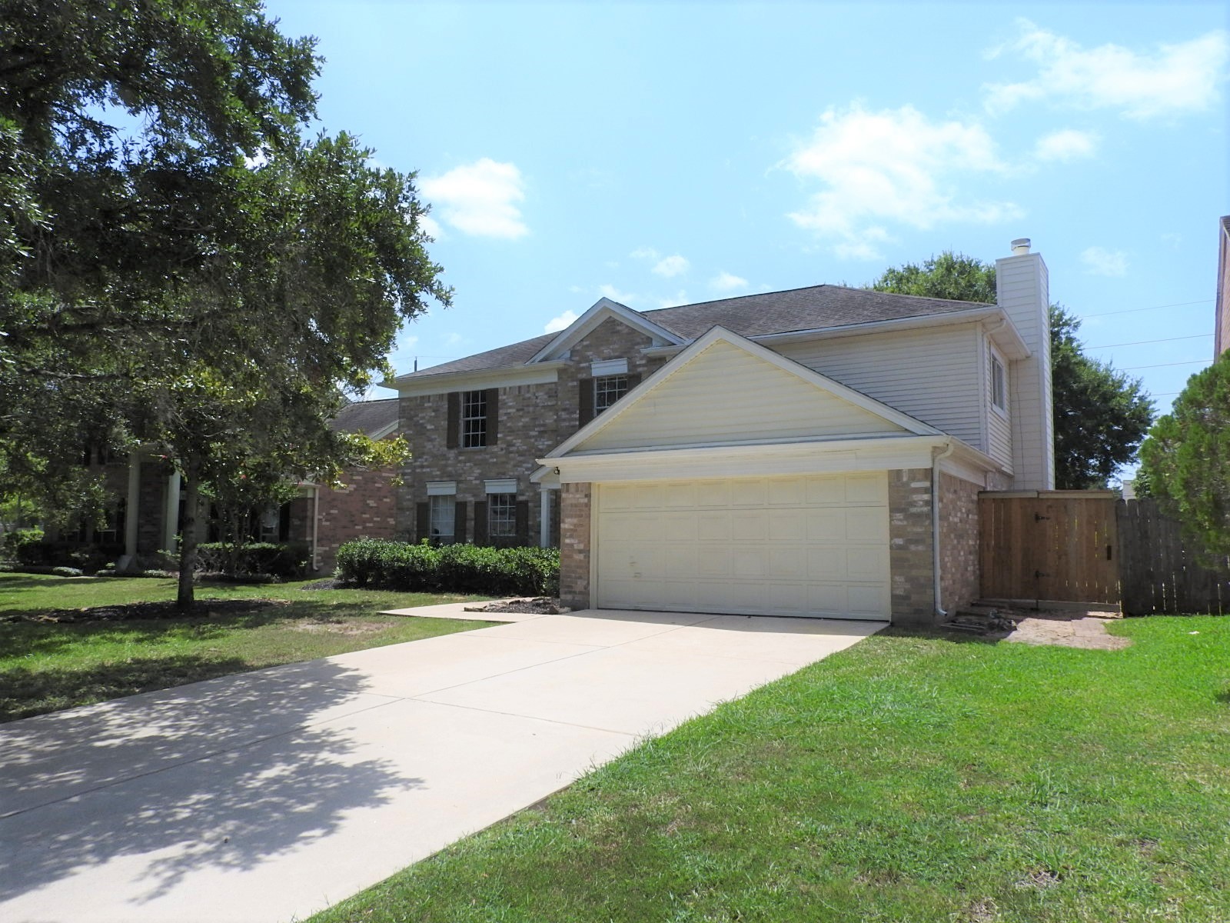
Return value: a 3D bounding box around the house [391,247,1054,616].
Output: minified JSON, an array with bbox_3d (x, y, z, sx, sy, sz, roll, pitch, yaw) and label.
[{"bbox_3d":[1.815,-1.036,21.282,15.550,8.500,14.100,-3,-7,31],"label":"house"}]

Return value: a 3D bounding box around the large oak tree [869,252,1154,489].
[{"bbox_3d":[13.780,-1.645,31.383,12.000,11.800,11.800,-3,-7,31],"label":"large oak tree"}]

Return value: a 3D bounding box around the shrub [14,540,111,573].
[{"bbox_3d":[-19.124,3.308,29.476,4.700,1.060,1.200,-3,-7,31],"label":"shrub"}]

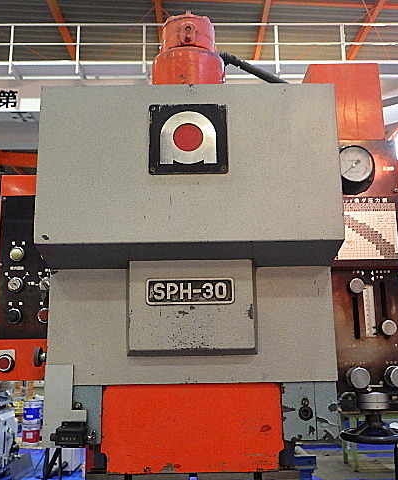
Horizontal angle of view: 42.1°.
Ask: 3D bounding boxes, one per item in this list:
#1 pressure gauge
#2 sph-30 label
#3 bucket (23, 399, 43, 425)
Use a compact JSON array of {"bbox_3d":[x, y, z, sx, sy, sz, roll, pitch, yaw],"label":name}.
[{"bbox_3d":[0.392,-0.180,1.331,0.100,0.104,0.055,0,-10,-1],"label":"pressure gauge"},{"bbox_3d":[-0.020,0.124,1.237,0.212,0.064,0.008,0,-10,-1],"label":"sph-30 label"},{"bbox_3d":[-2.398,2.489,7.492,0.280,0.350,0.280,0,-10,-1],"label":"bucket"}]

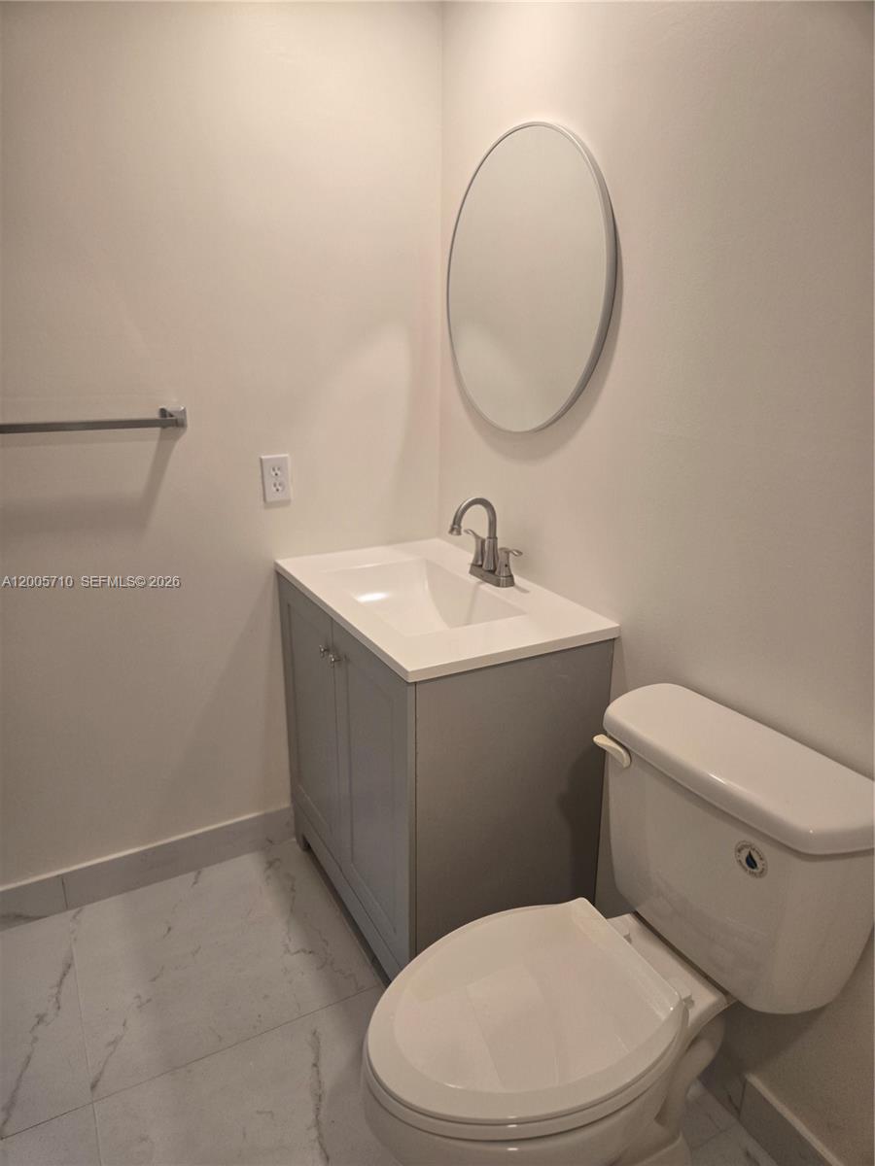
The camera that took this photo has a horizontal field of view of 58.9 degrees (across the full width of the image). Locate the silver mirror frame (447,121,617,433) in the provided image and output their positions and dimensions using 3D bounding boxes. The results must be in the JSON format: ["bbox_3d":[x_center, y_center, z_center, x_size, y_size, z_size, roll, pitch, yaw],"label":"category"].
[{"bbox_3d":[0.177,-0.634,1.665,0.024,0.611,0.611,-9,20,-27],"label":"silver mirror frame"}]

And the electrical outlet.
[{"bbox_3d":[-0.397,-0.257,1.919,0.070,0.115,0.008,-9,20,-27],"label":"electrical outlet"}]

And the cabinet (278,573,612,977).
[{"bbox_3d":[-0.026,0.427,1.895,0.468,0.813,0.752,-9,20,-27],"label":"cabinet"}]

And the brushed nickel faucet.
[{"bbox_3d":[0.084,-0.100,1.798,0.137,0.201,0.261,-9,20,-27],"label":"brushed nickel faucet"}]

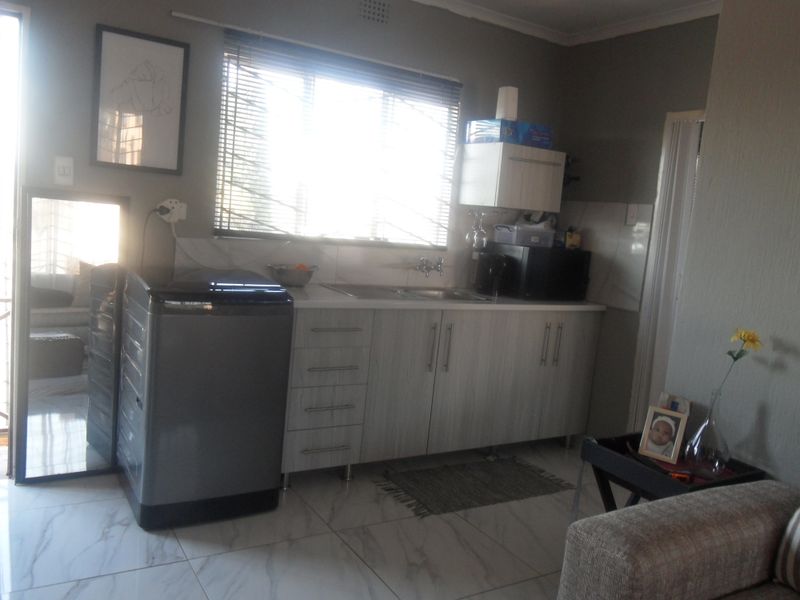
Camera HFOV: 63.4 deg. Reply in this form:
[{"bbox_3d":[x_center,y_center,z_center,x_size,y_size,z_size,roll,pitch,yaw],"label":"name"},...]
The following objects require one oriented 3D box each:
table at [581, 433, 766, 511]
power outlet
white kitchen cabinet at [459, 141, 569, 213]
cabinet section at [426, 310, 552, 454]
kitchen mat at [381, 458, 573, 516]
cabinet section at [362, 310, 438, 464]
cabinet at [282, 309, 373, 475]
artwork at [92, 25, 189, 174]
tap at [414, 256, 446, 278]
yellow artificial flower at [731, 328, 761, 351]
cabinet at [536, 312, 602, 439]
[{"bbox_3d":[1.000,0.853,2.488,0.465,0.540,0.485,1,9,-32],"label":"table"},{"bbox_3d":[-1.076,-0.422,3.052,0.133,0.104,0.055,1,9,-32],"label":"power outlet"},{"bbox_3d":[0.678,-0.727,3.900,0.500,0.355,0.347,1,9,-32],"label":"white kitchen cabinet"},{"bbox_3d":[0.328,0.365,3.558,0.726,0.721,0.570,1,8,-32],"label":"cabinet section"},{"bbox_3d":[0.392,0.951,3.365,0.965,0.010,0.460,1,9,-32],"label":"kitchen mat"},{"bbox_3d":[-0.137,0.358,3.262,0.376,0.721,0.570,1,8,-32],"label":"cabinet section"},{"bbox_3d":[-0.471,0.377,3.257,0.398,0.764,0.560,1,9,-32],"label":"cabinet"},{"bbox_3d":[-1.166,-0.891,2.928,0.394,0.601,0.025,1,9,-32],"label":"artwork"},{"bbox_3d":[0.190,-0.193,3.834,0.185,0.120,0.120,1,9,-32],"label":"tap"},{"bbox_3d":[1.244,0.142,2.323,0.110,0.080,0.110,7,8,13],"label":"yellow artificial flower"},{"bbox_3d":[0.875,0.400,4.088,0.392,0.767,0.560,1,9,-32],"label":"cabinet"}]

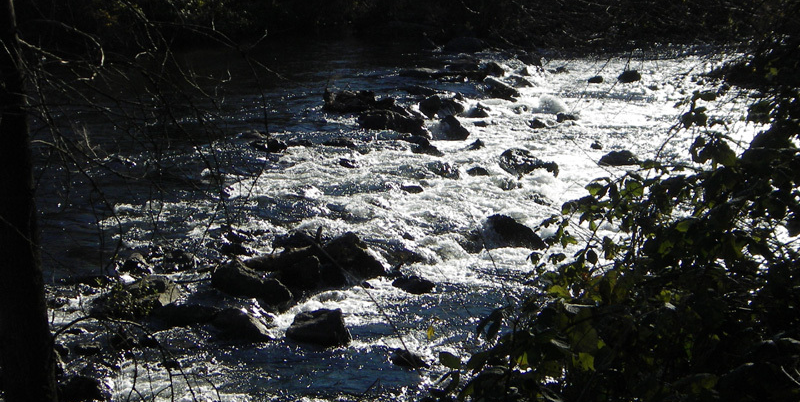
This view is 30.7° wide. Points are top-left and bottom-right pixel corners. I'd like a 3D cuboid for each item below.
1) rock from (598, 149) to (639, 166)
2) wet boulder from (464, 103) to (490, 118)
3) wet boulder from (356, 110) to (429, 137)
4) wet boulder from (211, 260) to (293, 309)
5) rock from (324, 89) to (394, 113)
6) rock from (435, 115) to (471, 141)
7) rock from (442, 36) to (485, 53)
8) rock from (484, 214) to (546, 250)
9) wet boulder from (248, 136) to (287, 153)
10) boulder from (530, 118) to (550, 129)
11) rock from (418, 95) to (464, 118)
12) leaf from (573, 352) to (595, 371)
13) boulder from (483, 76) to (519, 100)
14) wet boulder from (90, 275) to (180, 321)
[{"bbox_3d":[3.460,-0.710,23.019,0.633,0.259,0.471,2,13,8],"label":"rock"},{"bbox_3d":[1.456,-1.712,27.322,0.488,0.278,0.364,1,13,3],"label":"wet boulder"},{"bbox_3d":[-0.094,-1.335,24.632,1.214,0.373,0.789,5,13,20],"label":"wet boulder"},{"bbox_3d":[-1.519,0.823,14.860,0.856,0.392,0.556,7,14,27],"label":"wet boulder"},{"bbox_3d":[-0.778,-1.938,27.908,1.344,0.479,0.797,0,13,-2],"label":"rock"},{"bbox_3d":[0.875,-1.238,24.256,0.591,0.344,0.503,2,13,10],"label":"rock"},{"bbox_3d":[1.578,-3.899,36.163,1.042,0.391,0.729,0,12,0],"label":"rock"},{"bbox_3d":[1.436,0.347,18.047,0.770,0.460,0.571,1,13,5],"label":"rock"},{"bbox_3d":[-2.169,-0.953,23.974,0.659,0.307,0.491,-1,13,-5],"label":"wet boulder"},{"bbox_3d":[2.404,-1.342,25.088,0.375,0.175,0.300,0,12,0],"label":"boulder"},{"bbox_3d":[0.757,-1.739,26.544,0.828,0.331,0.662,2,13,10],"label":"rock"},{"bbox_3d":[0.580,0.507,4.600,0.070,0.063,0.035,0,13,0],"label":"leaf"},{"bbox_3d":[2.037,-2.312,29.455,0.730,0.516,0.543,1,13,4],"label":"boulder"},{"bbox_3d":[-2.795,0.974,15.324,0.950,0.464,0.654,-2,13,-10],"label":"wet boulder"}]

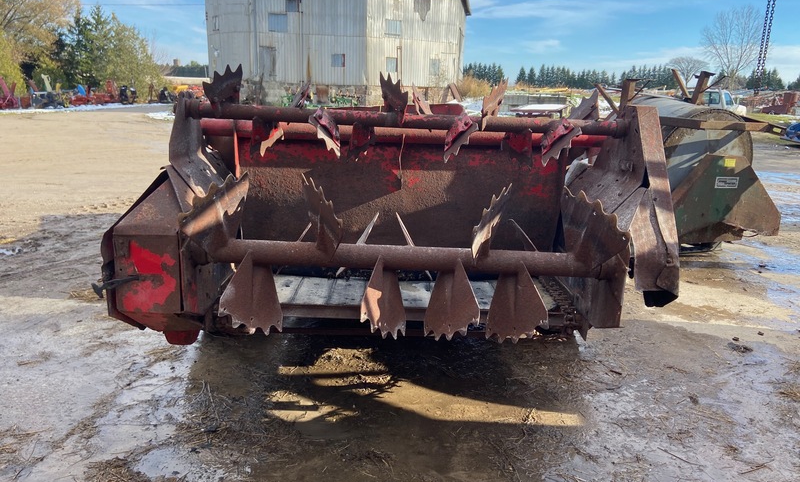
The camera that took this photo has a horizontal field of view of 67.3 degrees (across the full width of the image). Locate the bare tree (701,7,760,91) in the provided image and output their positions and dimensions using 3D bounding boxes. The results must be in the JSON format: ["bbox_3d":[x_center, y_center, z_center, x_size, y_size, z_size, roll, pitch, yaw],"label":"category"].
[{"bbox_3d":[52.251,-30.592,95.000,8.000,12.600,7.800,9,17,26],"label":"bare tree"}]

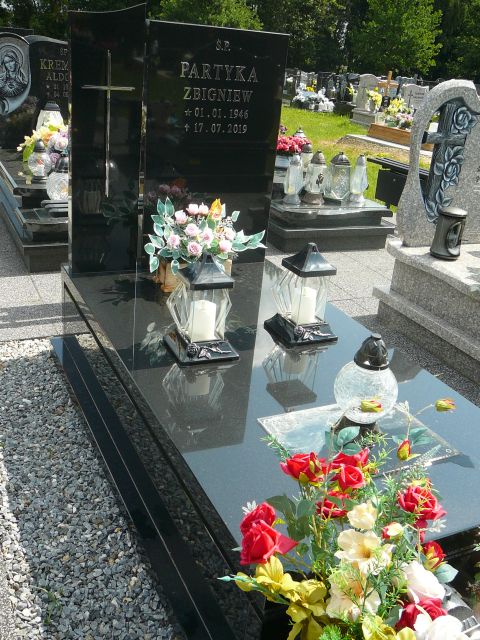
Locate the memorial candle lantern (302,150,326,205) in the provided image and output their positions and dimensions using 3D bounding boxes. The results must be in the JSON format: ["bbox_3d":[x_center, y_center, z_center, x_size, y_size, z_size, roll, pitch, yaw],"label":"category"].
[{"bbox_3d":[0.532,-0.974,4.421,0.145,0.346,0.145,-6,26,-25],"label":"memorial candle lantern"}]

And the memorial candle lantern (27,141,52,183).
[{"bbox_3d":[-1.167,-0.928,3.770,0.138,0.235,0.138,-6,26,-25],"label":"memorial candle lantern"}]

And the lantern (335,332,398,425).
[{"bbox_3d":[0.327,0.163,1.660,0.164,0.279,0.164,-6,26,-25],"label":"lantern"}]

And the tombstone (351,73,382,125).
[{"bbox_3d":[2.791,-4.725,13.810,0.632,0.958,0.391,-6,25,-25],"label":"tombstone"}]

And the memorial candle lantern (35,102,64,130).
[{"bbox_3d":[-1.257,-1.258,4.325,0.207,0.386,0.207,-6,26,-25],"label":"memorial candle lantern"}]

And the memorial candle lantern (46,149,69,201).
[{"bbox_3d":[-0.968,-0.783,3.521,0.172,0.258,0.172,-6,26,-25],"label":"memorial candle lantern"}]

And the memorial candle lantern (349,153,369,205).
[{"bbox_3d":[0.856,-0.992,4.562,0.127,0.332,0.127,-6,26,-25],"label":"memorial candle lantern"}]

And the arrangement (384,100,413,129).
[{"bbox_3d":[2.739,-3.479,10.935,0.414,0.451,0.368,-6,26,-25],"label":"arrangement"}]

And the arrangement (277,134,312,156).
[{"bbox_3d":[0.418,-1.417,5.255,0.307,0.186,0.251,-6,25,-25],"label":"arrangement"}]

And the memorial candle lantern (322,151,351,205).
[{"bbox_3d":[0.703,-1.003,4.538,0.166,0.341,0.166,-6,26,-25],"label":"memorial candle lantern"}]

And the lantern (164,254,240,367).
[{"bbox_3d":[-0.114,-0.059,2.079,0.205,0.329,0.205,-6,25,-25],"label":"lantern"}]

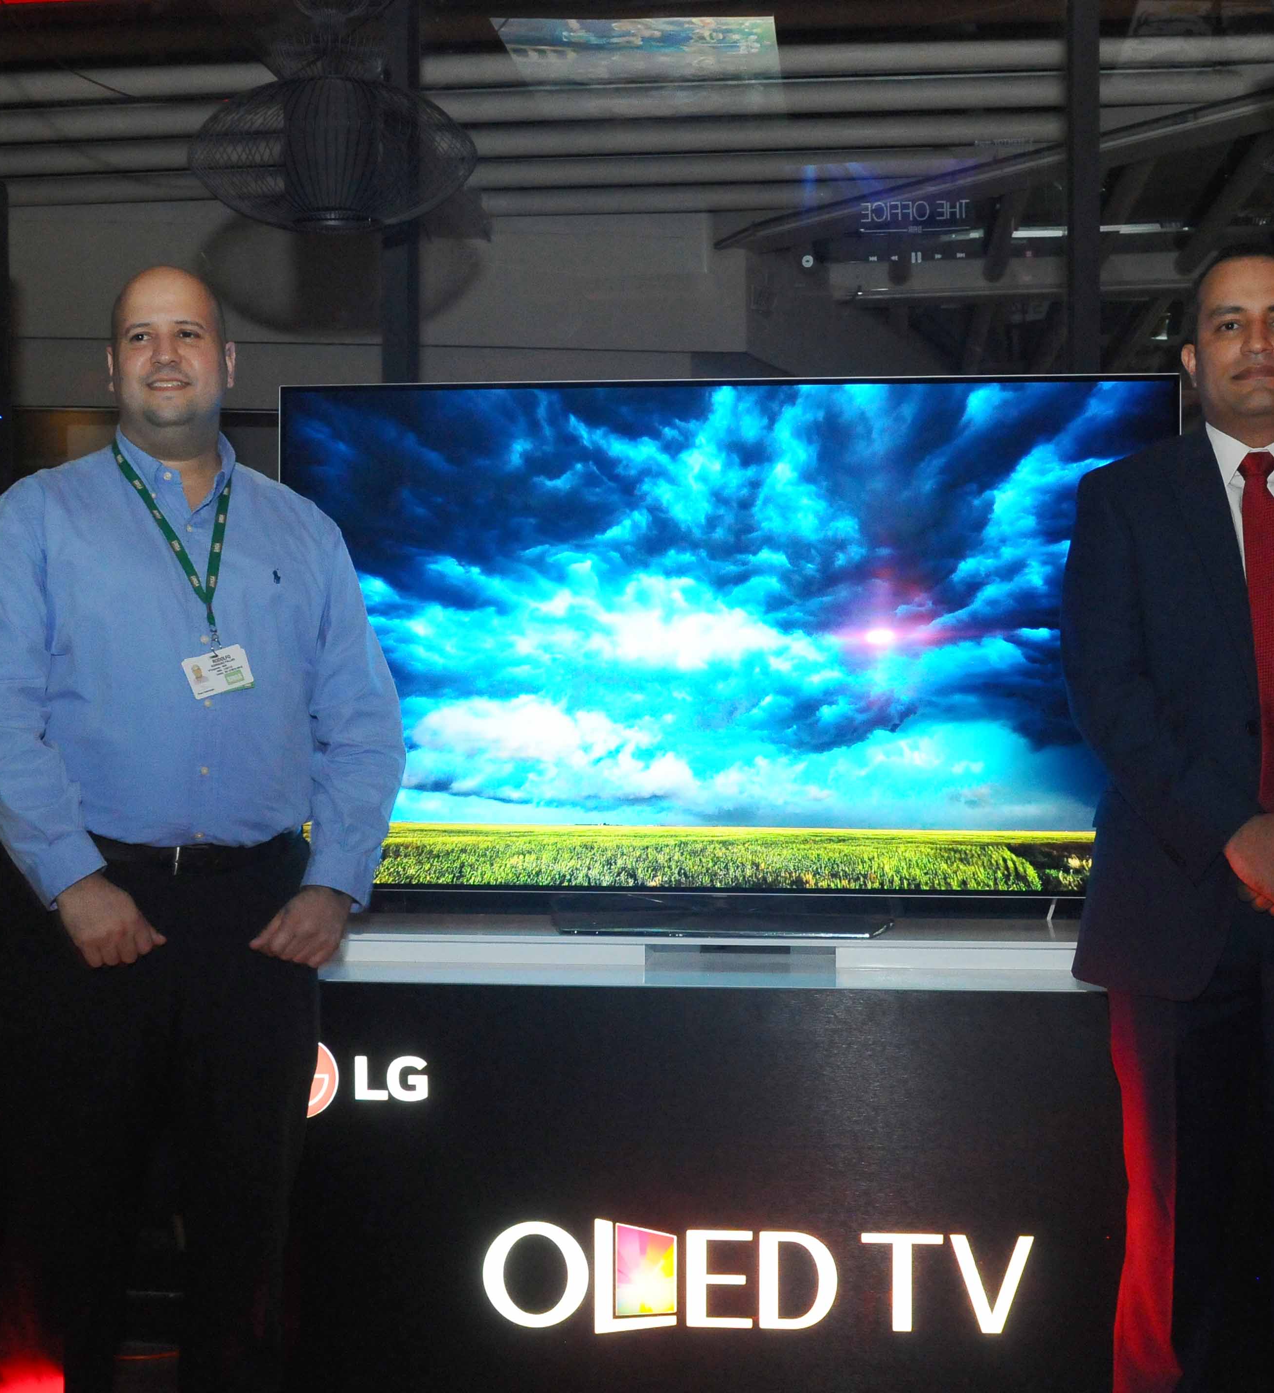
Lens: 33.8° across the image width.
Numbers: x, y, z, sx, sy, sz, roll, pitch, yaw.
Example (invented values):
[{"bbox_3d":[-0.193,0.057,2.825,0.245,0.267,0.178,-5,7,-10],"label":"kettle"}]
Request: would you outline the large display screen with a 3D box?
[{"bbox_3d":[0.137,-0.094,3.385,1.450,0.825,0.050,0,0,6],"label":"large display screen"}]

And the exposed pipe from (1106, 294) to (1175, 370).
[{"bbox_3d":[3.350,-2.380,14.200,0.120,0.120,3.300,0,0,7],"label":"exposed pipe"}]

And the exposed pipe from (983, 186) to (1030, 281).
[{"bbox_3d":[1.900,-2.380,10.750,0.120,0.120,2.200,0,0,7],"label":"exposed pipe"}]

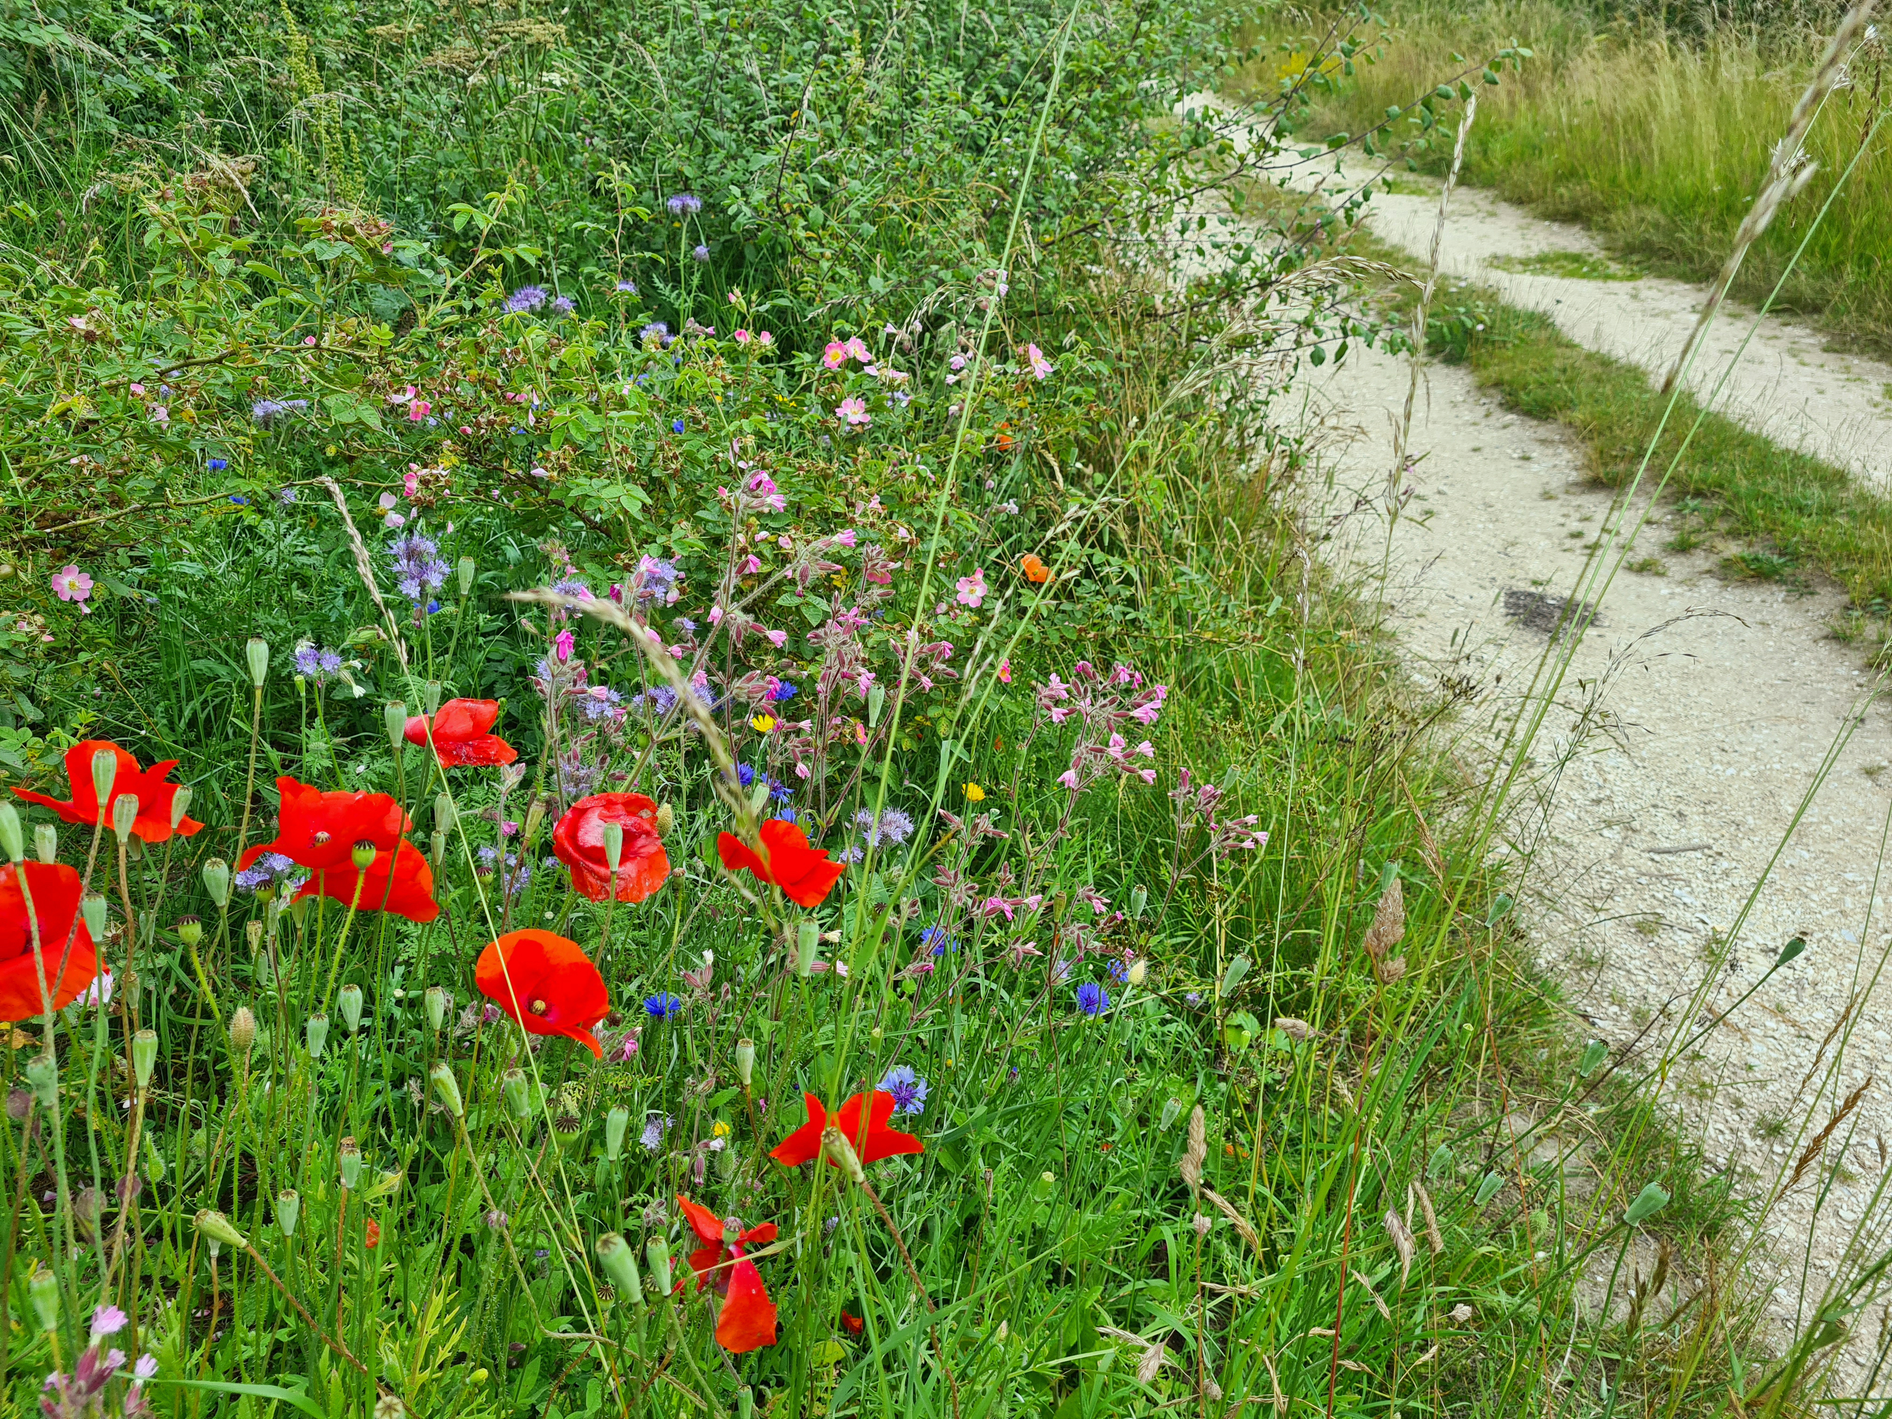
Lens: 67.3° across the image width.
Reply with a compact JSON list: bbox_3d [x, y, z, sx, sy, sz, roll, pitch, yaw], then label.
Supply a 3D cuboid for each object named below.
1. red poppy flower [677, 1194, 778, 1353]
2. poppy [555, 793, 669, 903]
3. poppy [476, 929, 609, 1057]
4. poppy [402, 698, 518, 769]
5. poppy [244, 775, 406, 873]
[{"bbox_3d":[-0.106,0.274,0.690,0.052,0.062,0.080,-6,41,-11],"label":"red poppy flower"},{"bbox_3d":[-0.224,0.093,0.950,0.077,0.058,0.077,-8,49,-14],"label":"poppy"},{"bbox_3d":[-0.230,0.162,0.810,0.076,0.058,0.075,-10,51,-17],"label":"poppy"},{"bbox_3d":[-0.359,0.018,1.050,0.082,0.043,0.073,-10,30,-19],"label":"poppy"},{"bbox_3d":[-0.385,0.072,0.880,0.100,0.048,0.085,-14,39,-24],"label":"poppy"}]

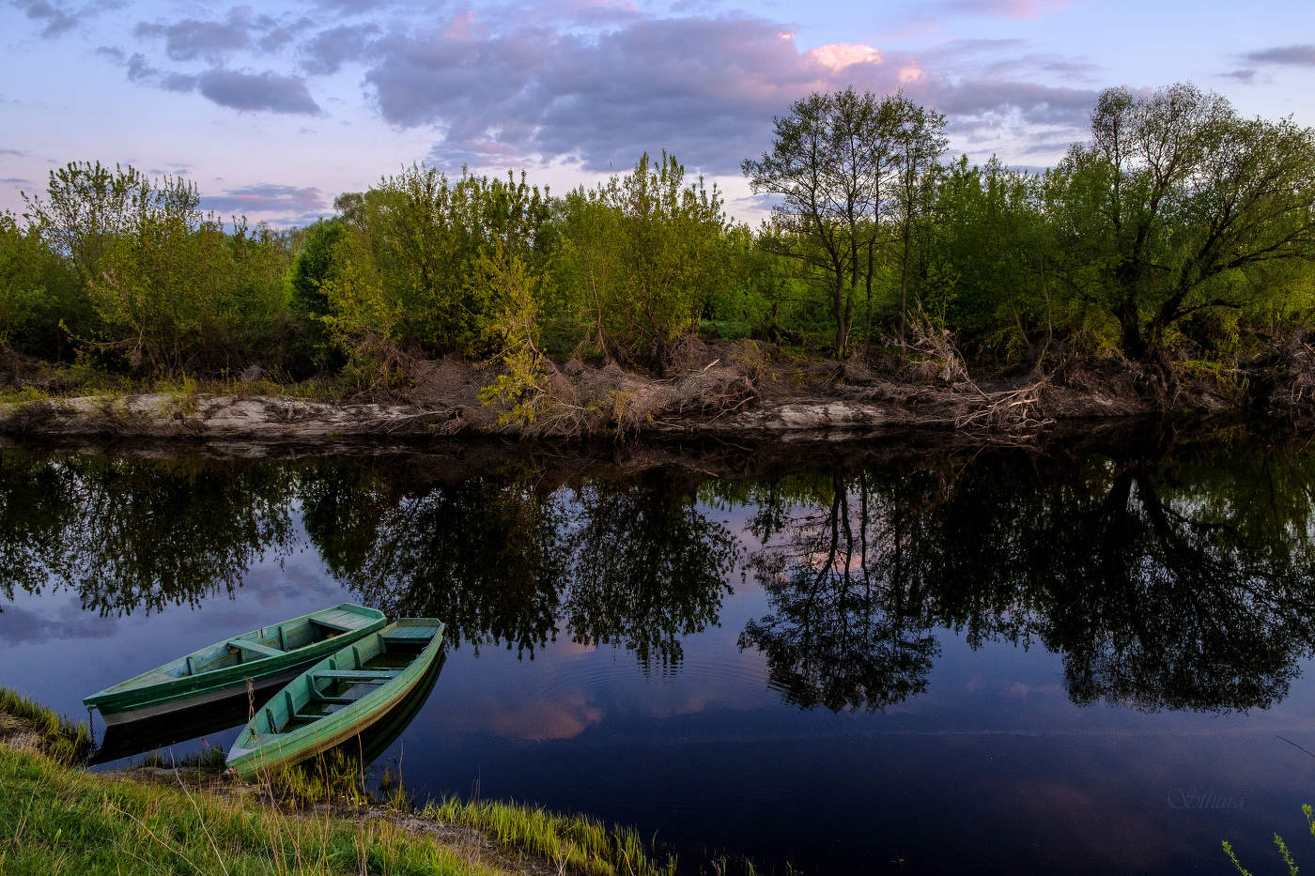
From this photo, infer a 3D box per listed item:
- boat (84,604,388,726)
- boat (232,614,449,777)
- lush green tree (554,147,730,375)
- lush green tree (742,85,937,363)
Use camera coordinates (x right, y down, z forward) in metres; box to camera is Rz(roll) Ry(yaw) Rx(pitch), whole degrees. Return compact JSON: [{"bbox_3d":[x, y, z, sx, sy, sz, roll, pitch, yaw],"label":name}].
[{"bbox_3d":[-4.806,2.668,11.546,1.141,0.457,3.735,4,8,31],"label":"boat"},{"bbox_3d":[-3.308,2.822,10.682,0.996,0.477,4.524,1,5,8],"label":"boat"},{"bbox_3d":[-0.728,-7.355,41.122,7.108,8.871,6.500,0,7,-1],"label":"lush green tree"},{"bbox_3d":[8.482,-9.746,44.866,8.956,11.883,7.800,1,7,10],"label":"lush green tree"}]

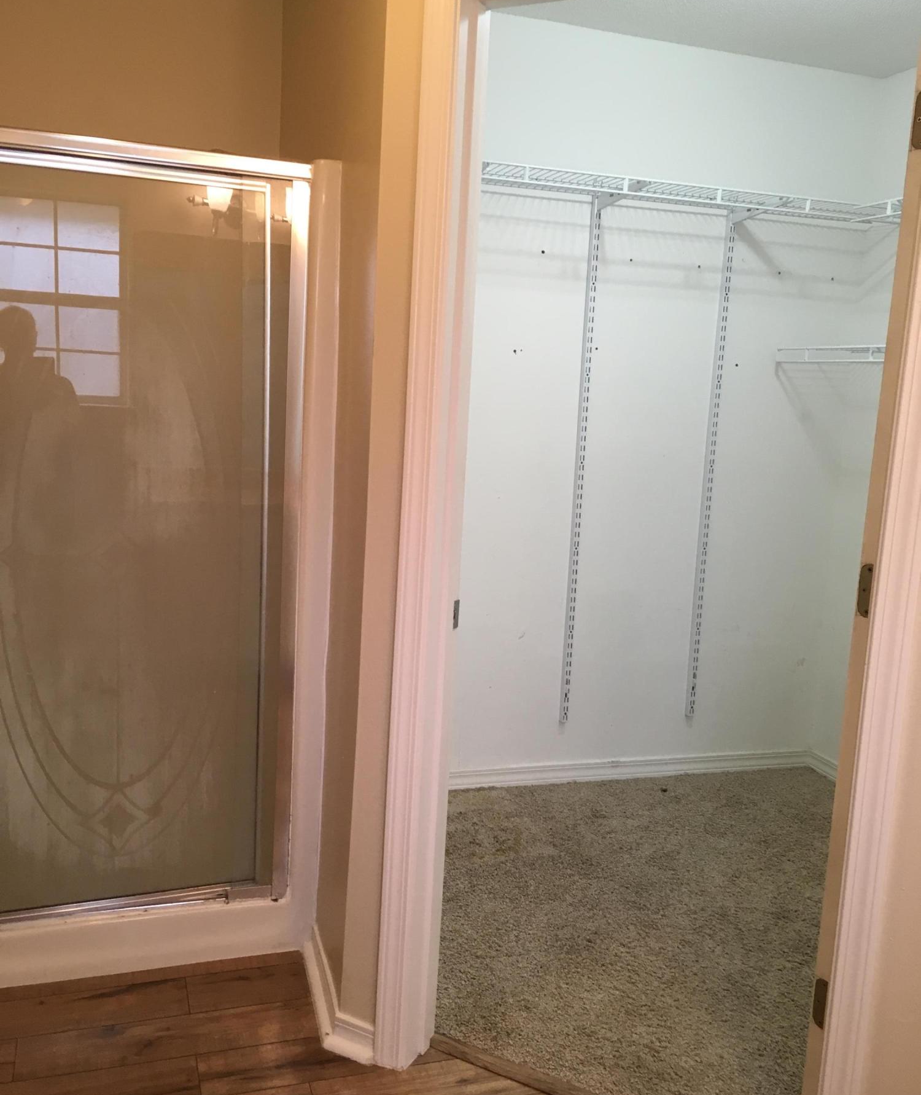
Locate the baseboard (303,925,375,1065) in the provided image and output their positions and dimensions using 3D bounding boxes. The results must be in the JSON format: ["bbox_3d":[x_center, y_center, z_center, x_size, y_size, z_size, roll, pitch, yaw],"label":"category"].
[{"bbox_3d":[-0.283,0.981,2.280,0.107,0.073,0.437,-1,11,-22],"label":"baseboard"}]

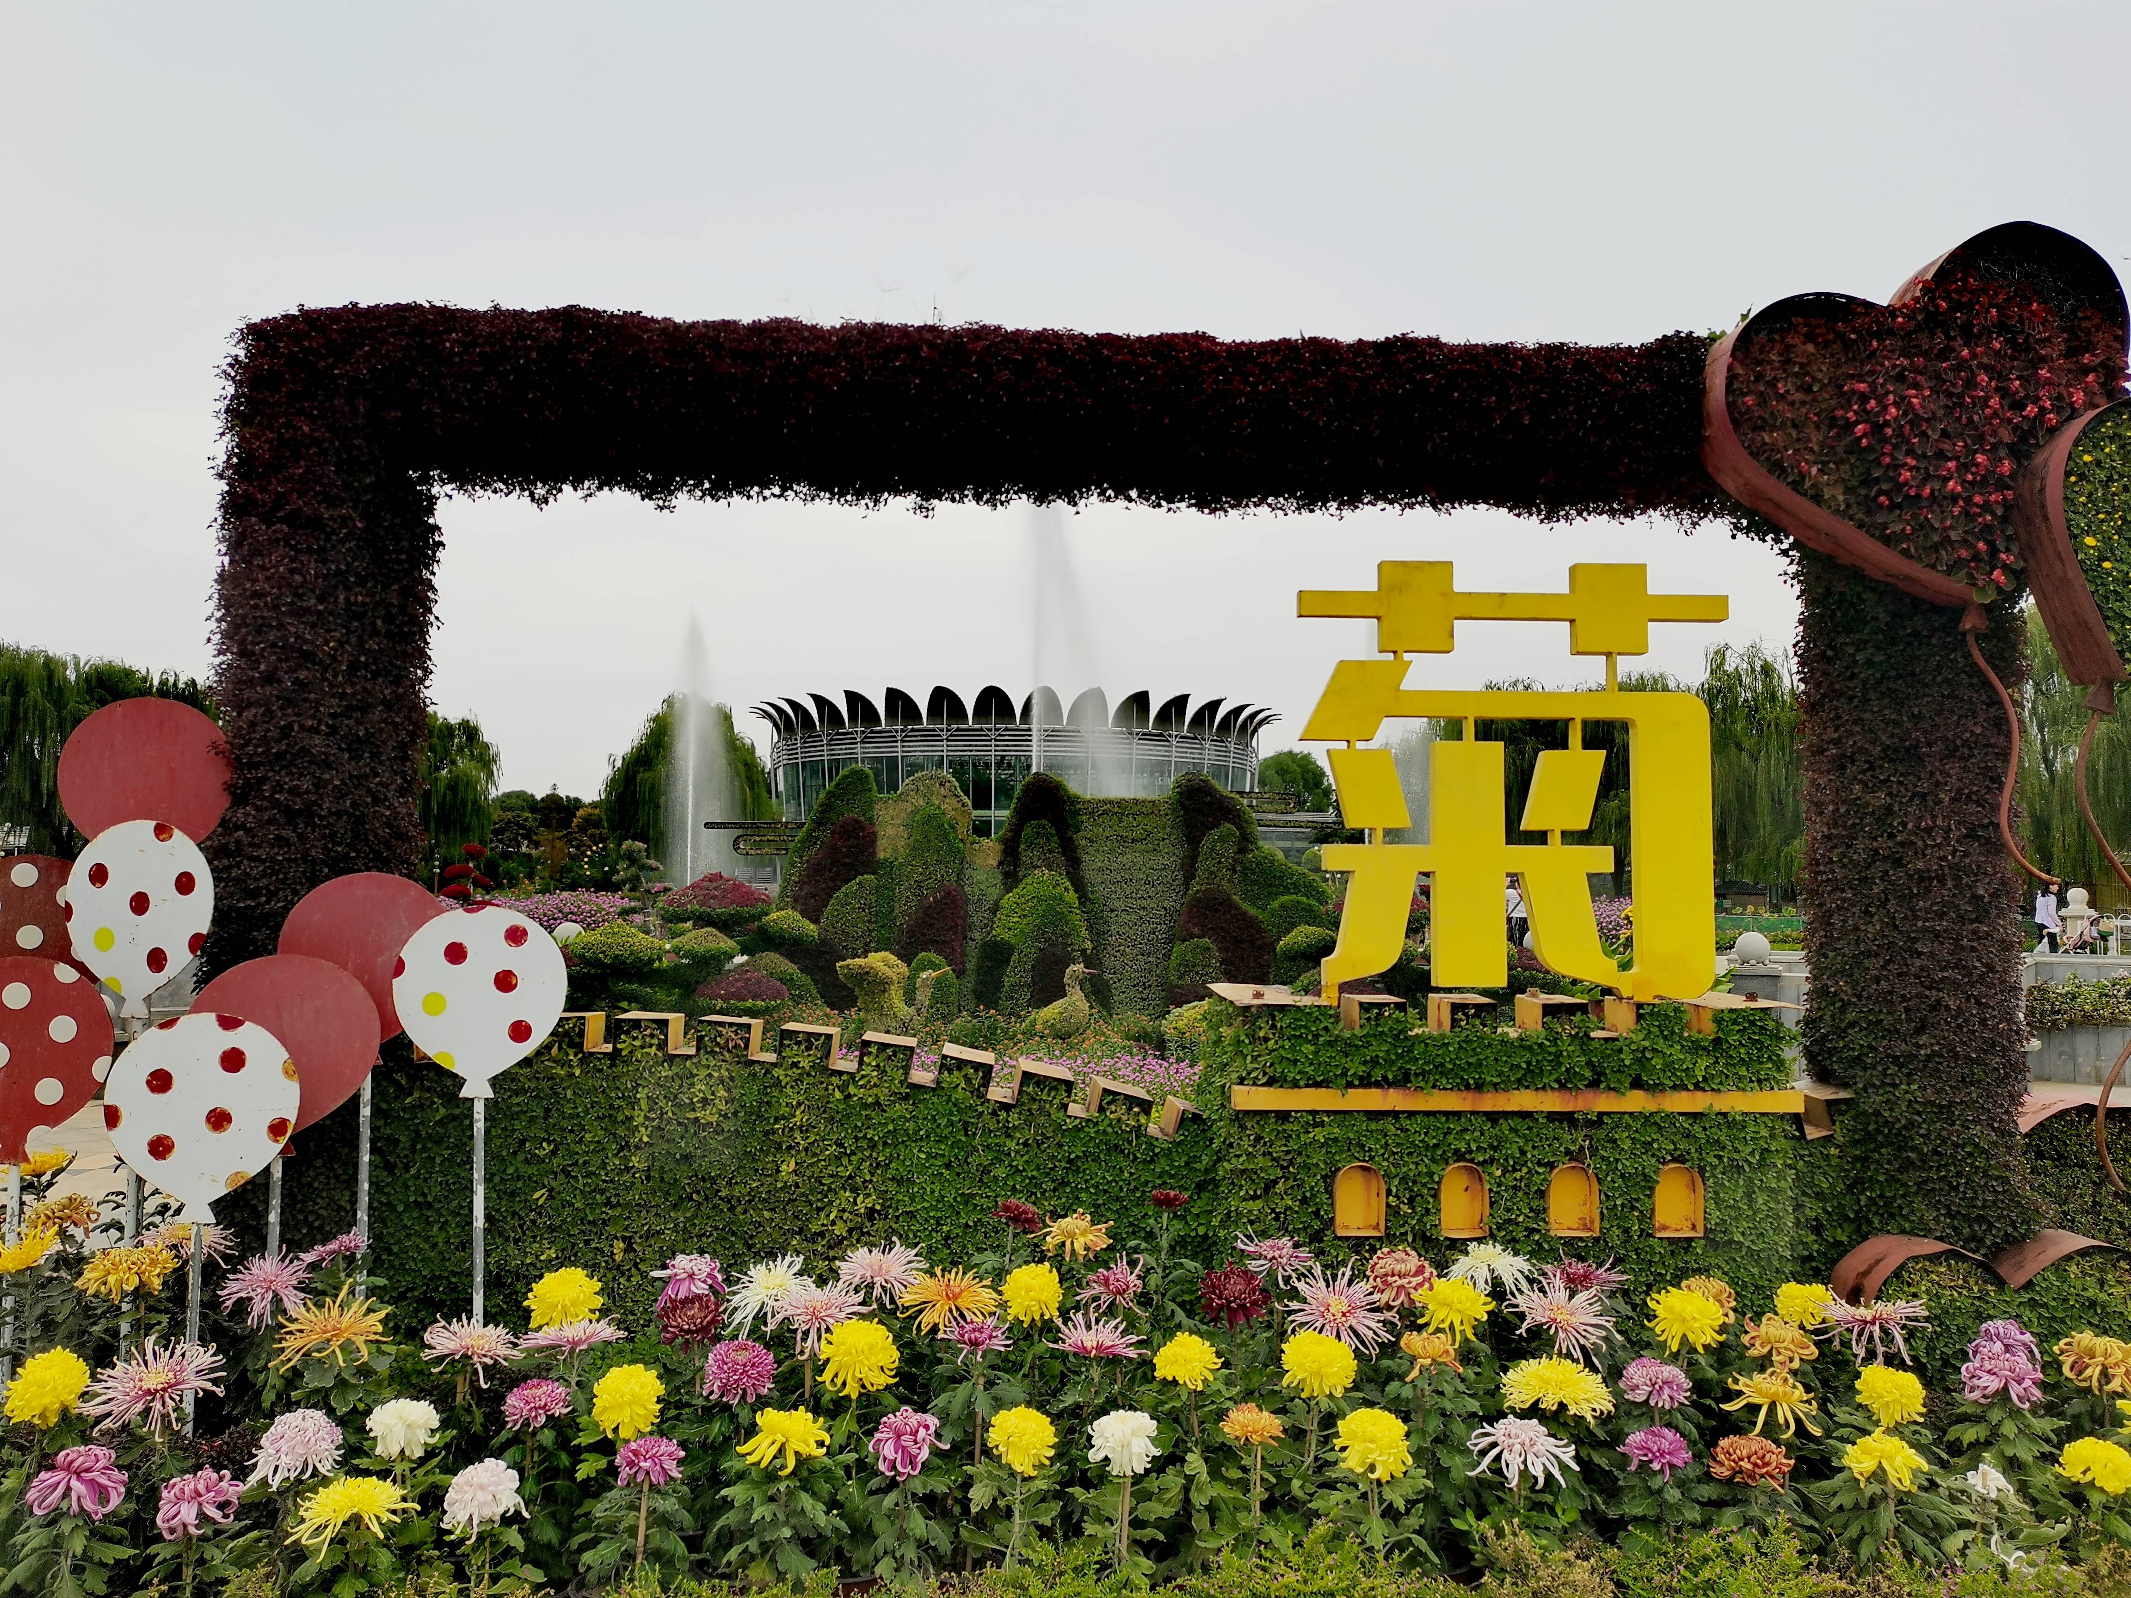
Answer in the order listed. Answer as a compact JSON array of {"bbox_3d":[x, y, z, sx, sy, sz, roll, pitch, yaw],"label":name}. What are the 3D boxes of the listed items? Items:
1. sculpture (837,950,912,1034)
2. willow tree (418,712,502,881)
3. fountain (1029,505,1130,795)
[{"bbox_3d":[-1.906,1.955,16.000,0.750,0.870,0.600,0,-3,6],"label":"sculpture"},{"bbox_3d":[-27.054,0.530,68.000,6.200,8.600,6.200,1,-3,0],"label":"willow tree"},{"bbox_3d":[0.390,-2.990,50.000,3.200,12.800,2.800,1,-3,0],"label":"fountain"}]

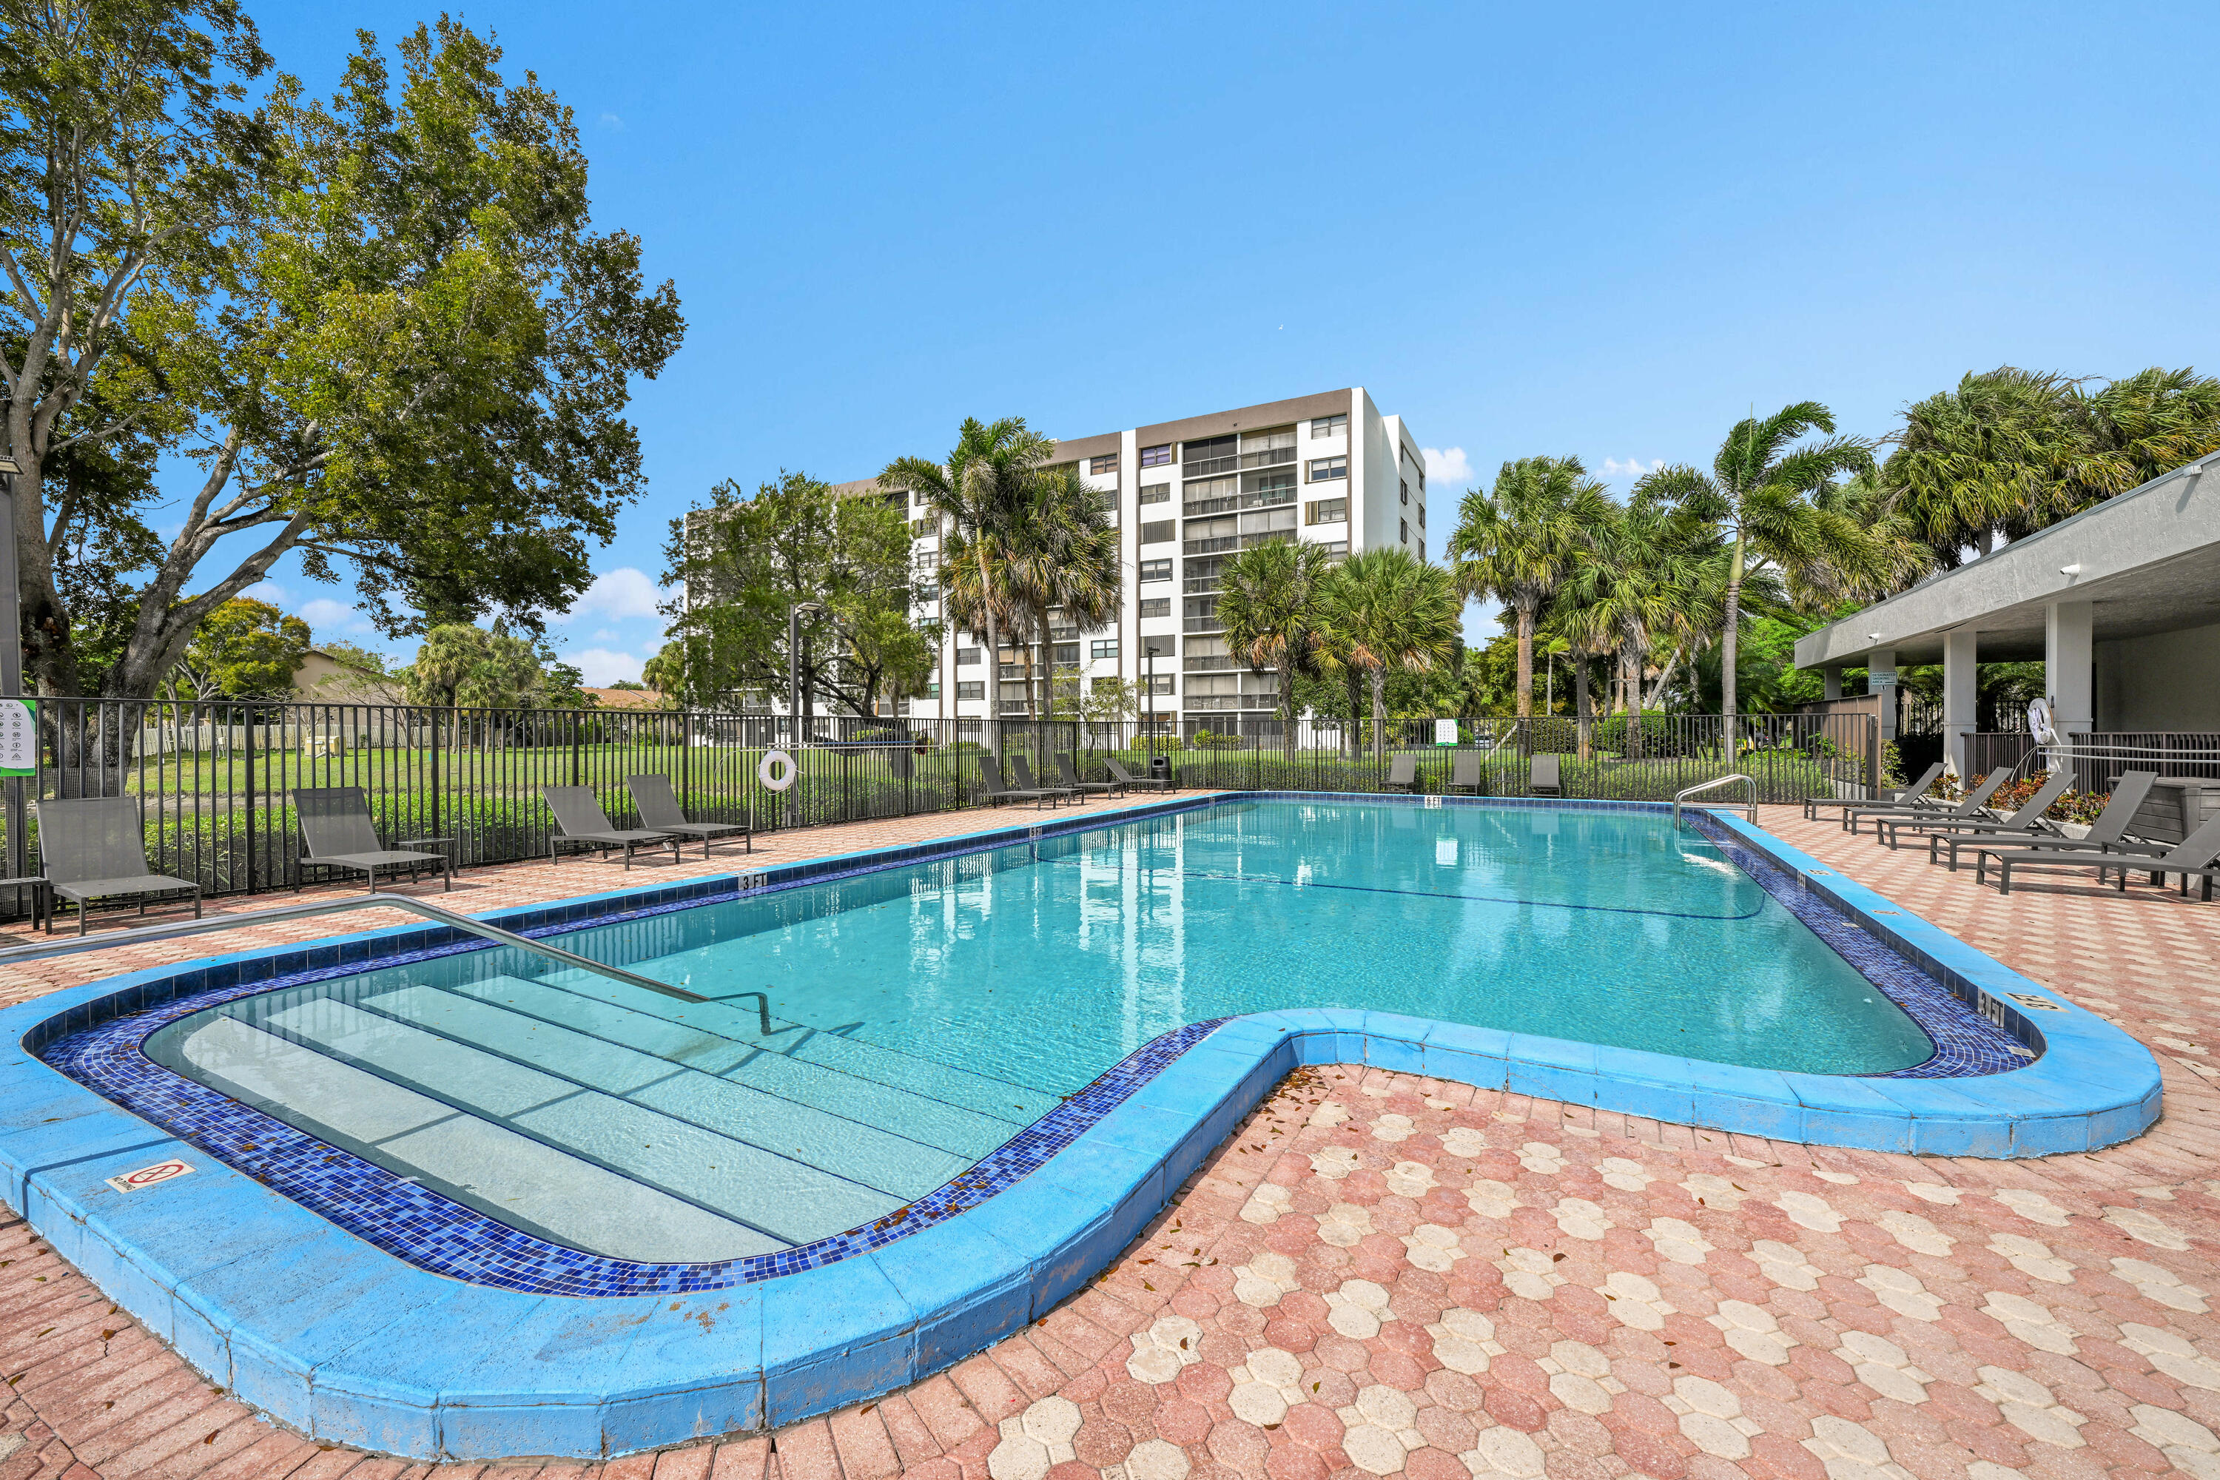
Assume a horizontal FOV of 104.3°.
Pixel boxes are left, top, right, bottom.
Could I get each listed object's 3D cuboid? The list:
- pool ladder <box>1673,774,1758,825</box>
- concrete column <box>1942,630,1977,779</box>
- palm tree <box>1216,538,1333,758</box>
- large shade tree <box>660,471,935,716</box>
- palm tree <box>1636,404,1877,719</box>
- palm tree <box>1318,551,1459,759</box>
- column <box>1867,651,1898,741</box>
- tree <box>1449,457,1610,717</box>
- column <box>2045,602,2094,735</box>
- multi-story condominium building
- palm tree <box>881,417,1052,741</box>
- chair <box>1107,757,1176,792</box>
[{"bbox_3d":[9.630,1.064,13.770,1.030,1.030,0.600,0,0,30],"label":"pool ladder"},{"bbox_3d":[17.900,-0.600,18.200,0.420,3.250,0.420,0,0,30],"label":"concrete column"},{"bbox_3d":[6.300,-3.320,33.000,4.400,8.700,4.400,0,0,30],"label":"palm tree"},{"bbox_3d":[-8.885,-3.188,24.500,7.300,8.889,7.000,0,0,-20],"label":"large shade tree"},{"bbox_3d":[16.113,-3.572,21.500,4.800,9.623,4.700,0,0,37],"label":"palm tree"},{"bbox_3d":[9.410,-2.644,29.000,4.450,7.535,4.300,0,0,18],"label":"palm tree"},{"bbox_3d":[16.560,-0.392,18.500,0.350,2.950,0.350,0,0,30],"label":"column"},{"bbox_3d":[12.700,-3.730,26.000,4.800,9.600,4.800,0,0,30],"label":"tree"},{"bbox_3d":[15.440,-0.560,13.890,0.410,3.250,0.410,0,0,30],"label":"column"},{"bbox_3d":[-7.400,-10.630,75.800,63.500,22.800,17.500,0,0,28],"label":"multi-story condominium building"},{"bbox_3d":[-4.419,-4.337,26.500,5.200,11.139,4.900,0,0,-9],"label":"palm tree"},{"bbox_3d":[0.670,0.905,21.860,1.850,0.880,0.660,0,0,29],"label":"chair"}]

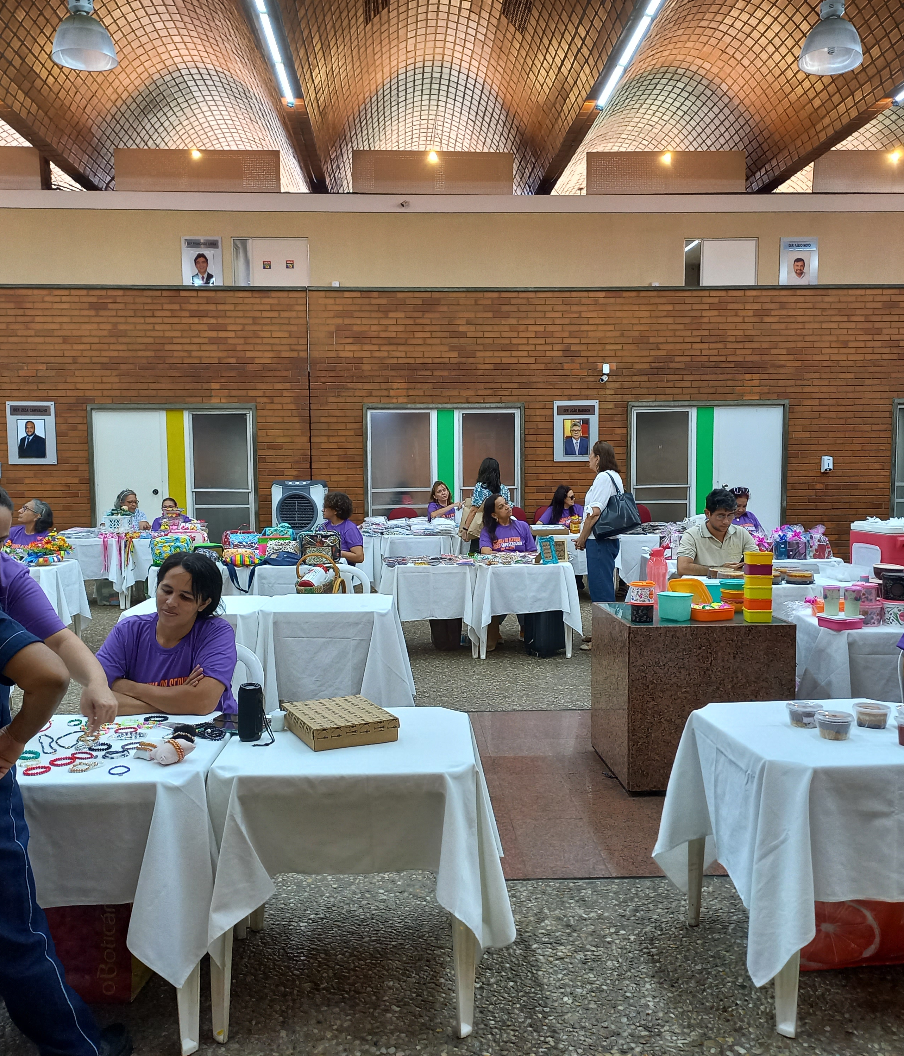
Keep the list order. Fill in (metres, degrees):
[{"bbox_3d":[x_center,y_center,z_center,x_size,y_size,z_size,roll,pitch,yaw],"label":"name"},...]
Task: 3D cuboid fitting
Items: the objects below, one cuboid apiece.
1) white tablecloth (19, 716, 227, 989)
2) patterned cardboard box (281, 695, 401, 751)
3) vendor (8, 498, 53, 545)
[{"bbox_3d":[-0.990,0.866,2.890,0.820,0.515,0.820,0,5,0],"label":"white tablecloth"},{"bbox_3d":[-0.335,0.574,3.006,0.247,0.061,0.331,-2,4,-25],"label":"patterned cardboard box"},{"bbox_3d":[-3.744,0.353,8.841,0.500,1.220,0.720,2,4,30],"label":"vendor"}]

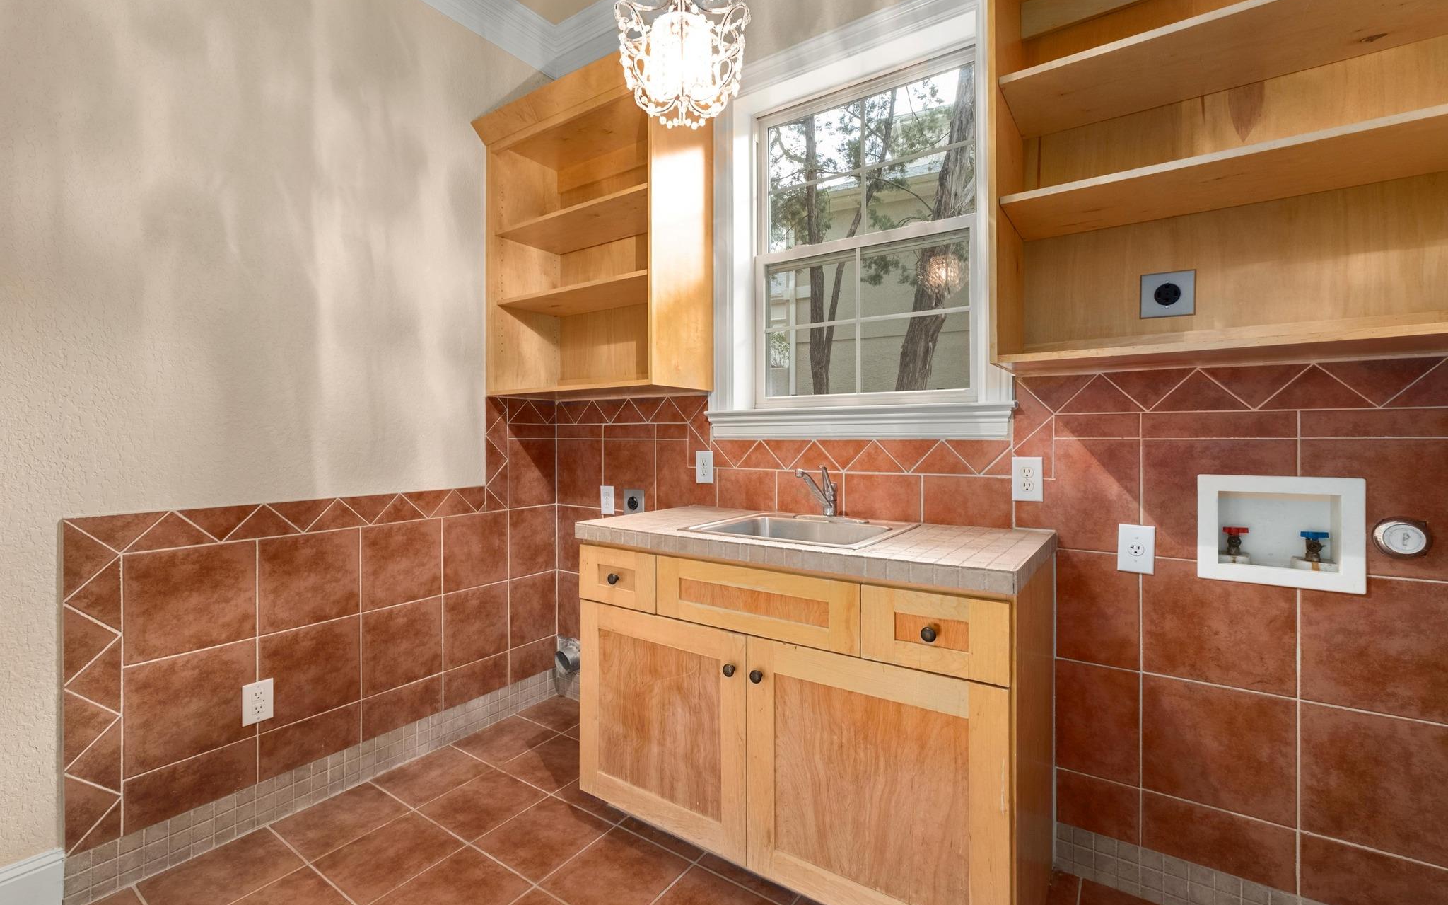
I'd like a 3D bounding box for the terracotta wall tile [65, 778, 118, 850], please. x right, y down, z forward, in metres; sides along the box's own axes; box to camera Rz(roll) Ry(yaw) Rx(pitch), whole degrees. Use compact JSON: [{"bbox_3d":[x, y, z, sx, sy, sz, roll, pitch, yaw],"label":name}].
[{"bbox_3d":[-1.636,0.918,1.567,0.010,0.205,0.097,1,1,34],"label":"terracotta wall tile"}]

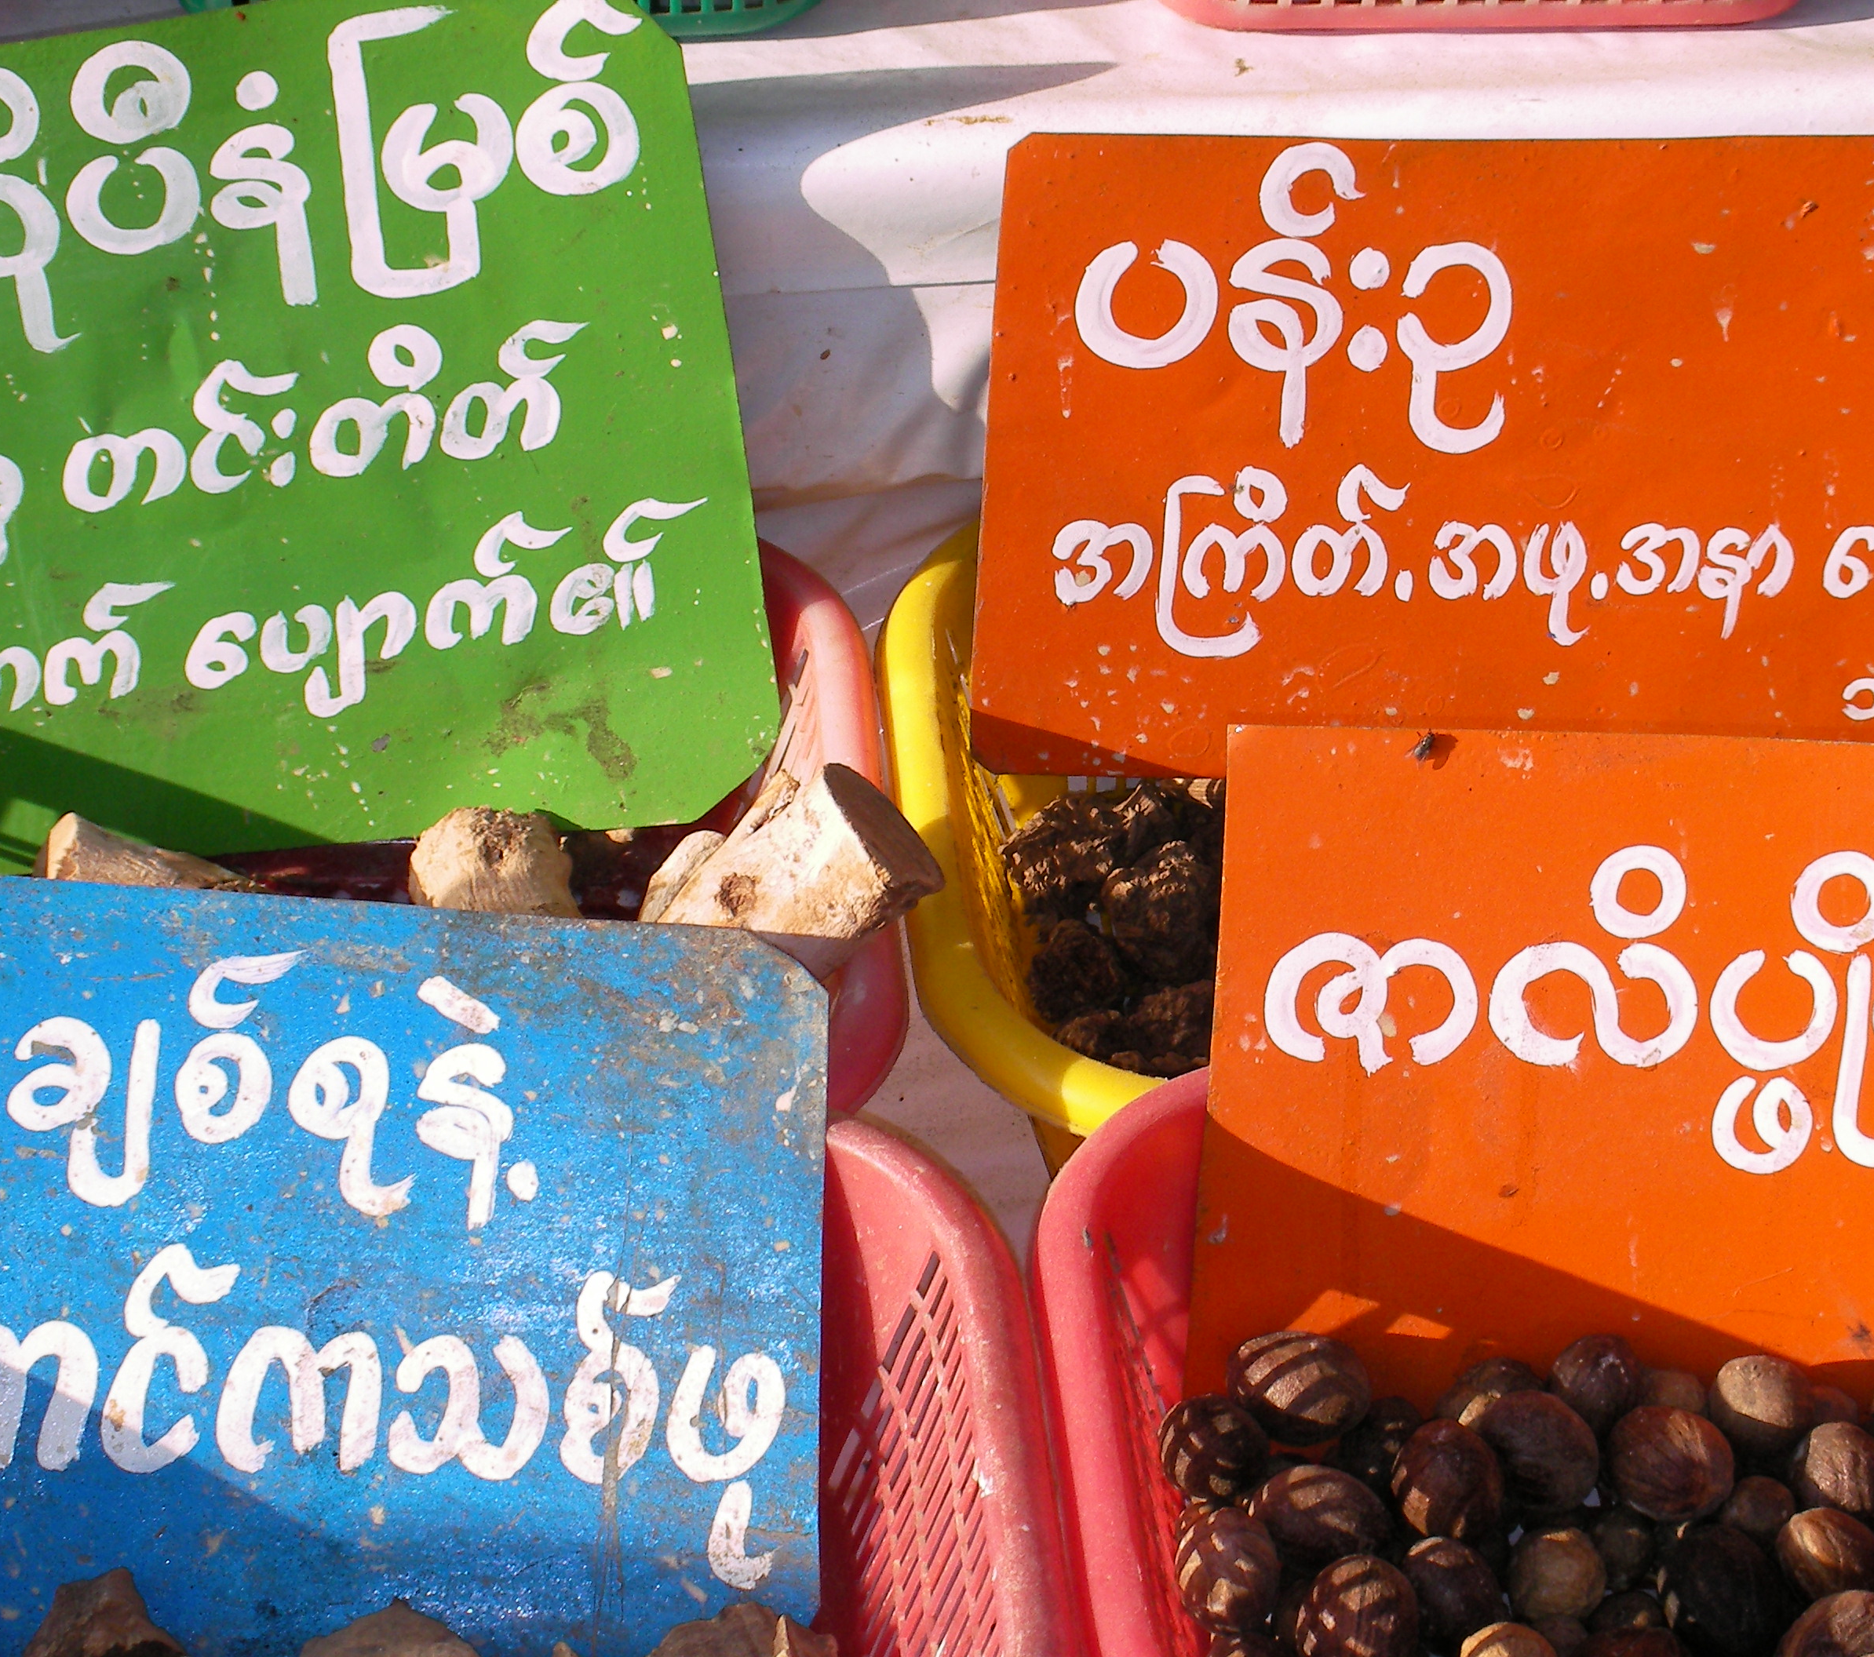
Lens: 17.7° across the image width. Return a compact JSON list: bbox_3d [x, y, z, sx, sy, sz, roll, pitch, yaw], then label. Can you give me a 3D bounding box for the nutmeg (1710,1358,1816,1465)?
[{"bbox_3d":[0.176,0.124,1.280,0.022,0.023,0.024,0,46,0],"label":"nutmeg"}]

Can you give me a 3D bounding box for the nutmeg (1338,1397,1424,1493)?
[{"bbox_3d":[0.094,0.131,1.269,0.020,0.020,0.020,0,43,0],"label":"nutmeg"}]

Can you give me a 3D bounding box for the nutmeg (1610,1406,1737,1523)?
[{"bbox_3d":[0.154,0.133,1.251,0.026,0.024,0.024,0,43,0],"label":"nutmeg"}]

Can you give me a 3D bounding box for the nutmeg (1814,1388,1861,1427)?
[{"bbox_3d":[0.192,0.127,1.291,0.016,0.016,0.017,0,46,0],"label":"nutmeg"}]

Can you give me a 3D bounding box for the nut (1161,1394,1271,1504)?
[{"bbox_3d":[0.059,0.132,1.274,0.023,0.023,0.024,0,46,0],"label":"nut"}]

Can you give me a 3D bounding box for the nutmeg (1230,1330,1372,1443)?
[{"bbox_3d":[0.077,0.117,1.259,0.030,0.023,0.023,9,42,-8],"label":"nutmeg"}]

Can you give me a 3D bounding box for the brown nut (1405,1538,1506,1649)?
[{"bbox_3d":[0.108,0.159,1.250,0.020,0.021,0.025,-19,49,-17],"label":"brown nut"}]

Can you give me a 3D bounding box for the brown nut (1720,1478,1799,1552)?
[{"bbox_3d":[0.171,0.143,1.250,0.016,0.016,0.016,0,43,0],"label":"brown nut"}]

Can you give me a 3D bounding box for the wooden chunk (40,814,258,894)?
[{"bbox_3d":[-0.180,0.011,1.370,0.055,0.030,0.030,13,42,-12],"label":"wooden chunk"}]

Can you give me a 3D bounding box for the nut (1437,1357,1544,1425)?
[{"bbox_3d":[0.117,0.121,1.269,0.023,0.021,0.021,0,43,0],"label":"nut"}]

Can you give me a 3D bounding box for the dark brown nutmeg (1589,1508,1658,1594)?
[{"bbox_3d":[0.142,0.150,1.246,0.017,0.017,0.017,0,43,0],"label":"dark brown nutmeg"}]

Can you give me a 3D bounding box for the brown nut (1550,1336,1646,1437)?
[{"bbox_3d":[0.141,0.120,1.286,0.020,0.021,0.023,0,46,0],"label":"brown nut"}]

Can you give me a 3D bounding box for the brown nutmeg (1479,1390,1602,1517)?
[{"bbox_3d":[0.125,0.131,1.252,0.027,0.025,0.025,11,42,-10],"label":"brown nutmeg"}]

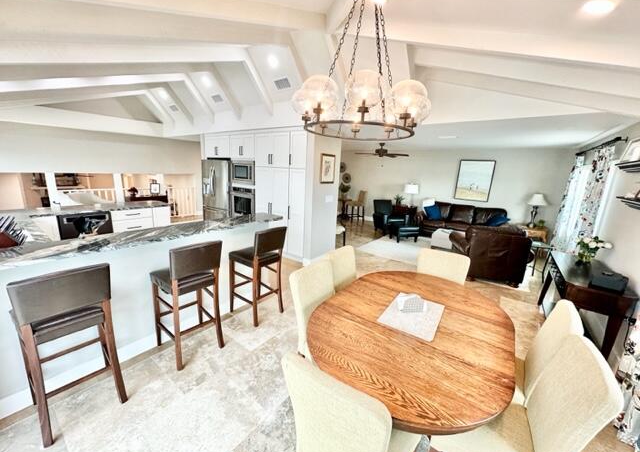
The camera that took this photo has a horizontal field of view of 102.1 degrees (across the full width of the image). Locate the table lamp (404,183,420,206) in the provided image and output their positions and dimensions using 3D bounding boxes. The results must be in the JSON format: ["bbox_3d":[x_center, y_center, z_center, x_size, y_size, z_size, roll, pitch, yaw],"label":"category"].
[{"bbox_3d":[2.755,-0.957,7.845,0.420,0.710,0.420,11,14,34],"label":"table lamp"}]

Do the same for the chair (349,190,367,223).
[{"bbox_3d":[1.256,-0.641,8.916,0.540,1.110,0.460,11,14,34],"label":"chair"}]

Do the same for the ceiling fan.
[{"bbox_3d":[1.605,-1.948,6.653,1.380,0.370,1.380,11,15,35],"label":"ceiling fan"}]

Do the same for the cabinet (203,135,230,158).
[{"bbox_3d":[-2.083,-1.780,5.926,0.960,0.480,0.600,11,15,35],"label":"cabinet"}]

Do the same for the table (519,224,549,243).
[{"bbox_3d":[4.945,0.305,6.164,0.580,0.590,0.580,11,15,35],"label":"table"}]

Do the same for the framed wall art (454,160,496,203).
[{"bbox_3d":[4.319,-1.260,7.216,0.850,1.120,0.040,11,14,34],"label":"framed wall art"}]

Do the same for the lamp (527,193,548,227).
[{"bbox_3d":[5.085,-0.362,6.078,0.370,0.770,0.370,11,15,35],"label":"lamp"}]

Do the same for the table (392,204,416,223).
[{"bbox_3d":[2.618,-0.288,8.227,0.700,0.670,0.550,11,15,35],"label":"table"}]

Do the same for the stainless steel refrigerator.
[{"bbox_3d":[-2.078,-0.551,6.036,0.920,1.800,0.820,11,14,34],"label":"stainless steel refrigerator"}]

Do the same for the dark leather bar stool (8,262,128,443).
[{"bbox_3d":[-1.700,0.752,1.749,0.500,1.050,0.440,11,14,34],"label":"dark leather bar stool"}]

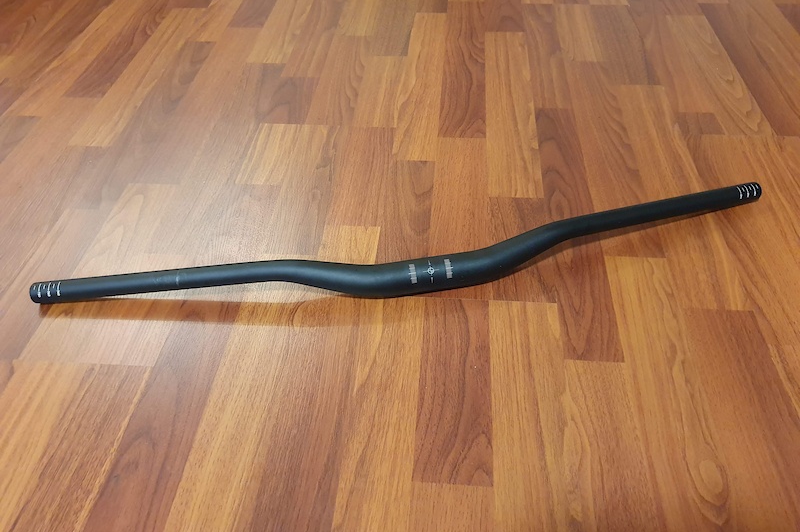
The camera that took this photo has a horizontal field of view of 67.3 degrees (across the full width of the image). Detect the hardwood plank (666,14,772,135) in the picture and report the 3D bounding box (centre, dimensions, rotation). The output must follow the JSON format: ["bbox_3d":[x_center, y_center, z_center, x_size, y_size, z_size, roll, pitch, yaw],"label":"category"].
[{"bbox_3d":[0.473,-0.295,0.910,0.062,0.012,0.356,3,47,5],"label":"hardwood plank"}]

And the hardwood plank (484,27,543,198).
[{"bbox_3d":[0.156,-0.231,0.862,0.066,0.012,0.427,3,47,5],"label":"hardwood plank"}]

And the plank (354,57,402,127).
[{"bbox_3d":[-0.026,-0.264,0.913,0.063,0.012,0.209,2,46,5],"label":"plank"}]

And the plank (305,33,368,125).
[{"bbox_3d":[-0.088,-0.286,0.923,0.062,0.012,0.268,3,47,5],"label":"plank"}]

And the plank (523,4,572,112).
[{"bbox_3d":[0.235,-0.347,0.983,0.060,0.012,0.356,2,46,5],"label":"plank"}]

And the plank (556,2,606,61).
[{"bbox_3d":[0.297,-0.385,1.002,0.067,0.012,0.204,3,47,5],"label":"plank"}]

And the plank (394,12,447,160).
[{"bbox_3d":[0.038,-0.293,0.939,0.061,0.012,0.448,2,46,5],"label":"plank"}]

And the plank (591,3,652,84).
[{"bbox_3d":[0.369,-0.366,0.995,0.066,0.012,0.284,2,46,5],"label":"plank"}]

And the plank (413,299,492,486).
[{"bbox_3d":[0.051,0.108,0.551,0.065,0.012,0.195,2,46,5],"label":"plank"}]

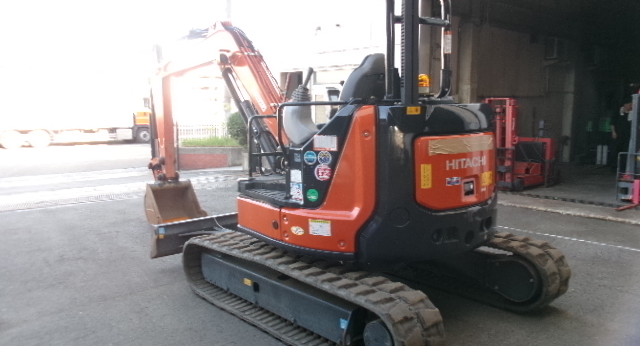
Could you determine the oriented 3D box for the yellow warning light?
[{"bbox_3d":[0.698,-0.613,3.450,0.090,0.095,0.090,0,7,0],"label":"yellow warning light"}]

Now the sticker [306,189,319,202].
[{"bbox_3d":[-0.045,0.144,3.285,0.081,0.078,0.010,3,8,25],"label":"sticker"}]

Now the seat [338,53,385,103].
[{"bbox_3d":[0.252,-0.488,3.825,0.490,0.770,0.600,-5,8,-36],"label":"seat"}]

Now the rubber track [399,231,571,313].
[{"bbox_3d":[0.971,0.709,4.756,0.381,0.505,2.450,-6,9,-41],"label":"rubber track"}]

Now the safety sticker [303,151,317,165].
[{"bbox_3d":[-0.059,-0.092,3.274,0.088,0.088,0.010,3,8,26],"label":"safety sticker"}]

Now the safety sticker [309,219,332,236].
[{"bbox_3d":[0.005,0.346,3.266,0.153,0.093,0.010,2,7,21],"label":"safety sticker"}]

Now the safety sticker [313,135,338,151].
[{"bbox_3d":[0.036,-0.184,3.232,0.157,0.096,0.010,2,7,20],"label":"safety sticker"}]

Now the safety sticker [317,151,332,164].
[{"bbox_3d":[0.033,-0.091,3.235,0.087,0.086,0.010,2,7,20],"label":"safety sticker"}]

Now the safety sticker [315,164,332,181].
[{"bbox_3d":[0.022,0.001,3.250,0.108,0.100,0.010,2,7,21],"label":"safety sticker"}]

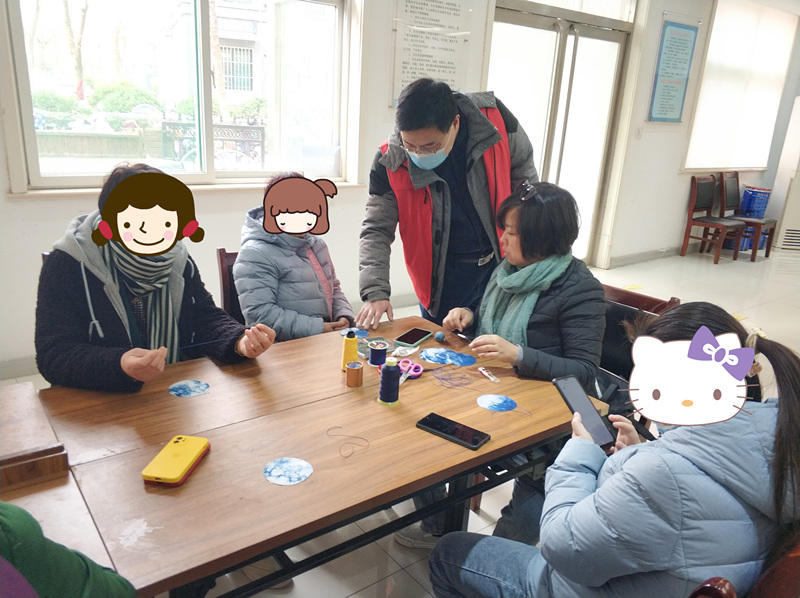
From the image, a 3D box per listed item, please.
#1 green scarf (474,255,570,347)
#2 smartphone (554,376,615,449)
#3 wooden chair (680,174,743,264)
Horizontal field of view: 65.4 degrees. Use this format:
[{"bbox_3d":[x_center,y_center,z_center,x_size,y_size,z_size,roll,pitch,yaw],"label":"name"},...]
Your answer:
[{"bbox_3d":[0.425,0.028,2.003,0.250,0.350,0.260,-10,21,-36],"label":"green scarf"},{"bbox_3d":[0.403,0.246,1.363,0.077,0.011,0.164,-5,57,-41],"label":"smartphone"},{"bbox_3d":[3.552,-0.893,6.969,0.470,0.910,0.500,-10,22,-36],"label":"wooden chair"}]

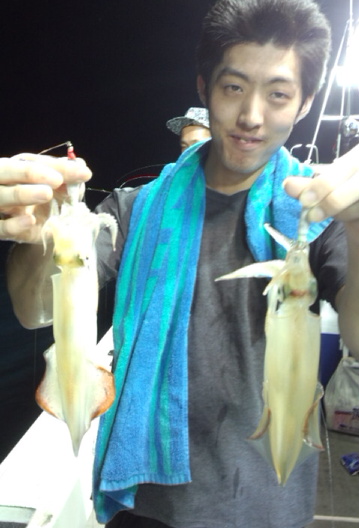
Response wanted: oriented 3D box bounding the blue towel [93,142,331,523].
[{"bbox_3d":[0.050,0.105,0.810,0.380,0.610,0.210,1,9,5],"label":"blue towel"}]

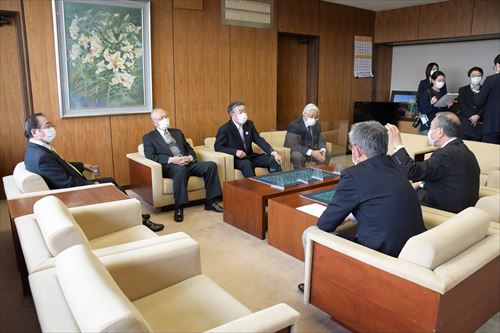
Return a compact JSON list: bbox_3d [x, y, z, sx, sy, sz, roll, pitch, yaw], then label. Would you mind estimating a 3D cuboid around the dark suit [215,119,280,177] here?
[{"bbox_3d":[-0.025,-0.143,4.581,0.725,0.791,0.774,-8,14,-37],"label":"dark suit"}]

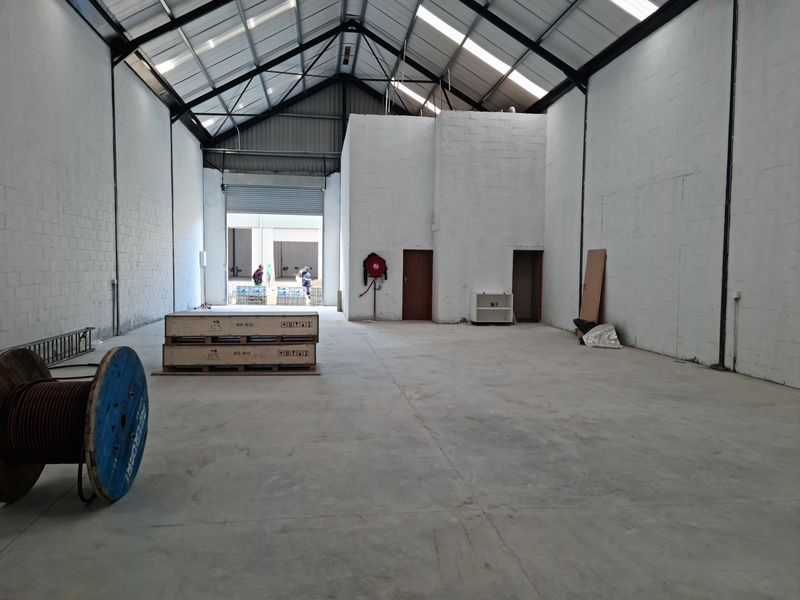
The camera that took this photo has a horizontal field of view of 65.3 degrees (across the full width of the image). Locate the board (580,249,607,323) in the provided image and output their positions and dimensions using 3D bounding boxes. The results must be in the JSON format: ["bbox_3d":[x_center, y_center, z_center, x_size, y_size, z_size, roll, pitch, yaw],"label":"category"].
[{"bbox_3d":[4.459,-0.162,14.466,0.030,2.000,0.940,6,2,-8],"label":"board"}]

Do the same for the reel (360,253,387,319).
[{"bbox_3d":[-0.735,-0.373,17.724,0.750,1.920,0.300,0,3,-8],"label":"reel"}]

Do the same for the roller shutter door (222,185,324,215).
[{"bbox_3d":[-4.746,-3.778,23.810,3.680,1.050,0.150,0,3,-8],"label":"roller shutter door"}]

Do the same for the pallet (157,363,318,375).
[{"bbox_3d":[-2.333,0.978,9.232,2.170,0.125,0.640,0,3,-8],"label":"pallet"}]

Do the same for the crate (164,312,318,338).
[{"bbox_3d":[-2.284,0.351,9.223,2.140,0.306,0.620,0,3,-8],"label":"crate"}]

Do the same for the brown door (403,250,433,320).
[{"bbox_3d":[0.523,-0.421,18.050,0.860,2.030,0.070,0,3,-8],"label":"brown door"}]

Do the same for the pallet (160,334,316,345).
[{"bbox_3d":[-2.286,0.557,9.235,2.140,0.110,0.620,0,3,-8],"label":"pallet"}]

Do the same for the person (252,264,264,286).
[{"bbox_3d":[-6.291,-0.738,27.715,0.480,1.640,0.500,0,3,-8],"label":"person"}]

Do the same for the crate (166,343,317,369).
[{"bbox_3d":[-2.326,0.763,9.241,2.140,0.306,0.620,0,3,-8],"label":"crate"}]

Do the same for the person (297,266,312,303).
[{"bbox_3d":[-4.263,-0.693,27.482,0.650,1.600,0.500,1,3,12],"label":"person"}]

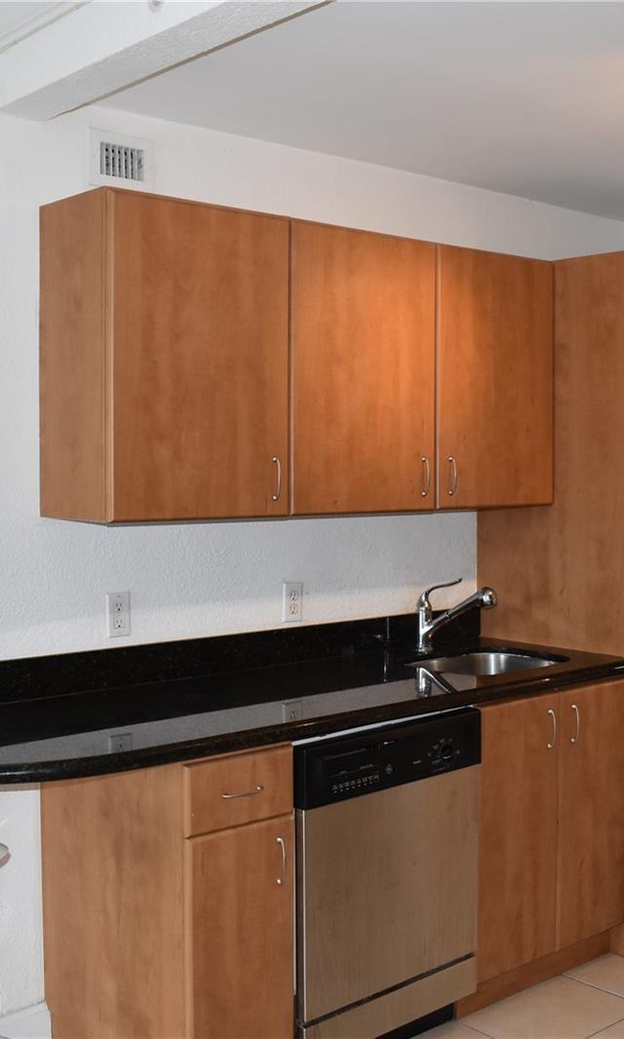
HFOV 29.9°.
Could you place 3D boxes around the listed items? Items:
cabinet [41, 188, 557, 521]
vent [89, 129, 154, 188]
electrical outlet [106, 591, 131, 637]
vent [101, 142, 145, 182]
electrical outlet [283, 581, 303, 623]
[{"bbox_3d":[0.041,-0.398,3.218,1.538,0.762,0.360,-2,4,-39],"label":"cabinet"},{"bbox_3d":[-0.480,-0.915,2.988,0.193,0.146,0.015,-2,4,-39],"label":"vent"},{"bbox_3d":[-0.496,0.247,3.032,0.072,0.116,0.009,-2,4,-39],"label":"electrical outlet"},{"bbox_3d":[-0.478,-0.914,2.987,0.129,0.084,0.018,-2,4,-39],"label":"vent"},{"bbox_3d":[-0.050,0.243,3.400,0.072,0.116,0.009,-2,4,-39],"label":"electrical outlet"}]

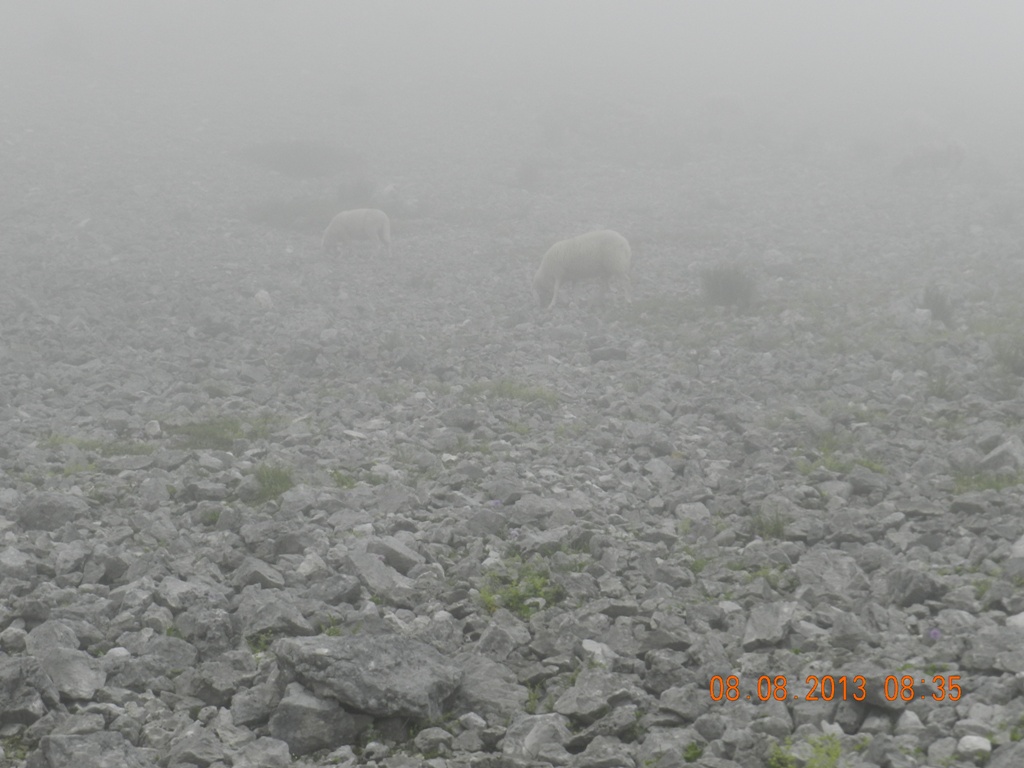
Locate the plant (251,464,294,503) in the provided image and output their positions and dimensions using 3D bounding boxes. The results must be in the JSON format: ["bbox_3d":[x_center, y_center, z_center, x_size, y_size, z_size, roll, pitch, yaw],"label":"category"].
[{"bbox_3d":[-1.055,0.438,9.900,0.193,0.160,0.180,0,3,0],"label":"plant"}]

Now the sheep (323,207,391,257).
[{"bbox_3d":[-1.923,-1.873,27.800,0.900,0.610,0.310,1,3,10],"label":"sheep"}]

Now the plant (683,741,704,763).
[{"bbox_3d":[0.468,0.948,5.800,0.057,0.055,0.055,0,3,0],"label":"plant"}]

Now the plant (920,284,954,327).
[{"bbox_3d":[3.407,-0.628,18.000,0.280,0.360,0.270,0,3,0],"label":"plant"}]

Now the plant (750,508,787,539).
[{"bbox_3d":[1.015,0.552,8.900,0.143,0.118,0.130,0,3,0],"label":"plant"}]

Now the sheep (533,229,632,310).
[{"bbox_3d":[0.627,-1.019,20.000,0.890,0.710,0.340,0,3,0],"label":"sheep"}]

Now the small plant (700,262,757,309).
[{"bbox_3d":[1.926,-0.876,20.000,0.500,0.400,0.460,0,3,0],"label":"small plant"}]

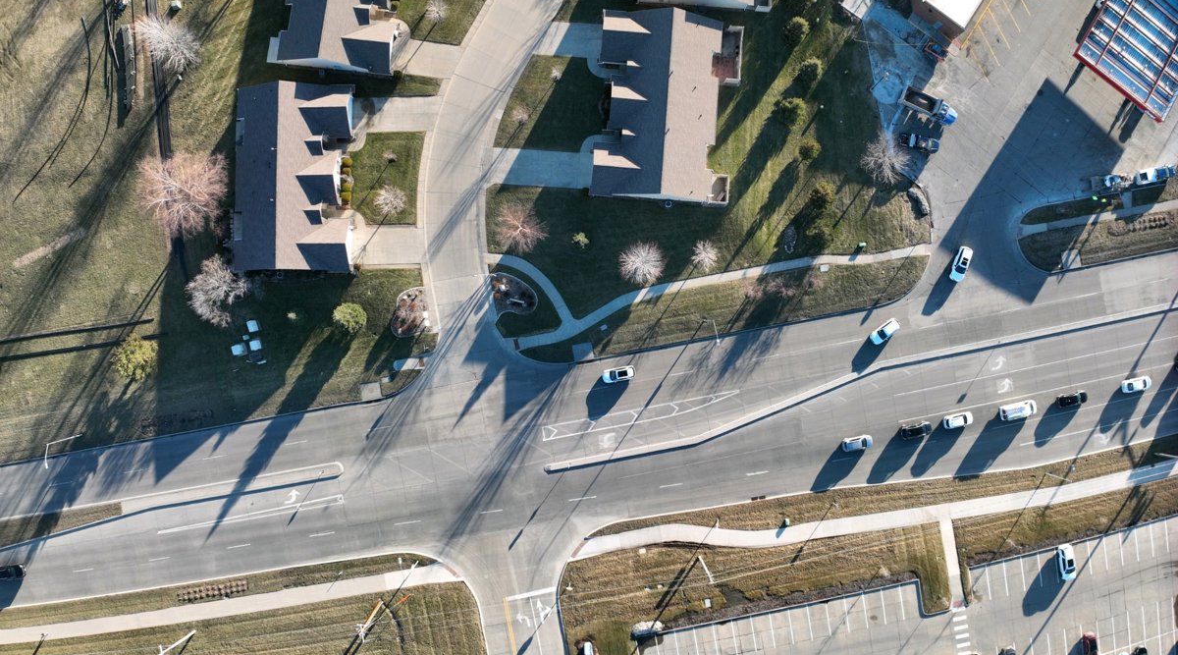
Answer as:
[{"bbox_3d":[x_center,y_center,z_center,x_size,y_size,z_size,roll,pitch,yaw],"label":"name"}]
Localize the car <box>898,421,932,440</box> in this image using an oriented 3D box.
[{"bbox_3d":[45.345,14.320,113.425,4.600,1.600,1.850,-11,90,0],"label":"car"}]

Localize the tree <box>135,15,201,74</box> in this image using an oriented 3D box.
[{"bbox_3d":[-56.079,-37.737,109.358,6.800,8.500,6.800,0,90,0],"label":"tree"}]

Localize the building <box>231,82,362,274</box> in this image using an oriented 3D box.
[{"bbox_3d":[-39.670,-20.030,110.350,16.700,6.300,25.600,1,90,0],"label":"building"}]

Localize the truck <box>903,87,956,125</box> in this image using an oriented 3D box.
[{"bbox_3d":[49.200,-31.970,118.539,8.400,3.000,2.500,22,90,0],"label":"truck"}]

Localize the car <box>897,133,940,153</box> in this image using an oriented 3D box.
[{"bbox_3d":[48.144,-26.770,119.064,5.500,1.900,2.000,13,90,0],"label":"car"}]

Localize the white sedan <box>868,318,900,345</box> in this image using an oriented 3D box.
[{"bbox_3d":[41.033,0.682,113.380,4.500,1.500,1.820,-36,90,0],"label":"white sedan"}]

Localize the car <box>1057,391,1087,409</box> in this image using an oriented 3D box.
[{"bbox_3d":[66.650,9.960,112.660,4.700,1.680,1.880,-13,90,0],"label":"car"}]

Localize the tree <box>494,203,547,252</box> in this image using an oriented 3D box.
[{"bbox_3d":[-9.190,-13.490,110.000,6.600,7.000,7.100,0,90,0],"label":"tree"}]

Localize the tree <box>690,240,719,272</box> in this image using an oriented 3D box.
[{"bbox_3d":[16.436,-10.283,117.029,4.000,5.300,4.200,0,90,-1],"label":"tree"}]

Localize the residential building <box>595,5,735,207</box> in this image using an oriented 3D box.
[{"bbox_3d":[10.138,-31.549,116.486,18.000,6.400,26.200,5,90,-1],"label":"residential building"}]

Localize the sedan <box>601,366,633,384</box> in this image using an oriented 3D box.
[{"bbox_3d":[4.382,6.880,118.719,4.600,1.600,1.850,-10,90,-1],"label":"sedan"}]

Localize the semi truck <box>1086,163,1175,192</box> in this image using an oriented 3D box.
[{"bbox_3d":[73.800,-20.280,111.700,11.600,3.600,2.550,-10,90,0],"label":"semi truck"}]

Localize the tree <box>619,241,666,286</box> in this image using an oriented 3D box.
[{"bbox_3d":[7.160,-8.670,110.250,6.100,6.500,6.200,0,90,0],"label":"tree"}]

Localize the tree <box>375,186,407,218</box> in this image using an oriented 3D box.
[{"bbox_3d":[-28.134,-17.866,116.700,4.200,5.200,4.300,0,90,-1],"label":"tree"}]

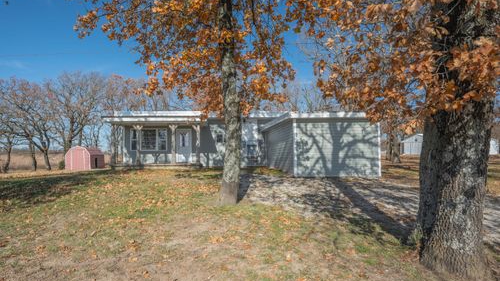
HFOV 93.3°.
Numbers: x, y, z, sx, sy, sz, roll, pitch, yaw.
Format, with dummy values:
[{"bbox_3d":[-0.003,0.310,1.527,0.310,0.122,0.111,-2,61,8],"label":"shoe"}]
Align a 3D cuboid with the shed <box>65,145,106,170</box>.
[{"bbox_3d":[-14.080,1.500,20.240,2.030,1.960,1.970,0,-3,-2],"label":"shed"}]

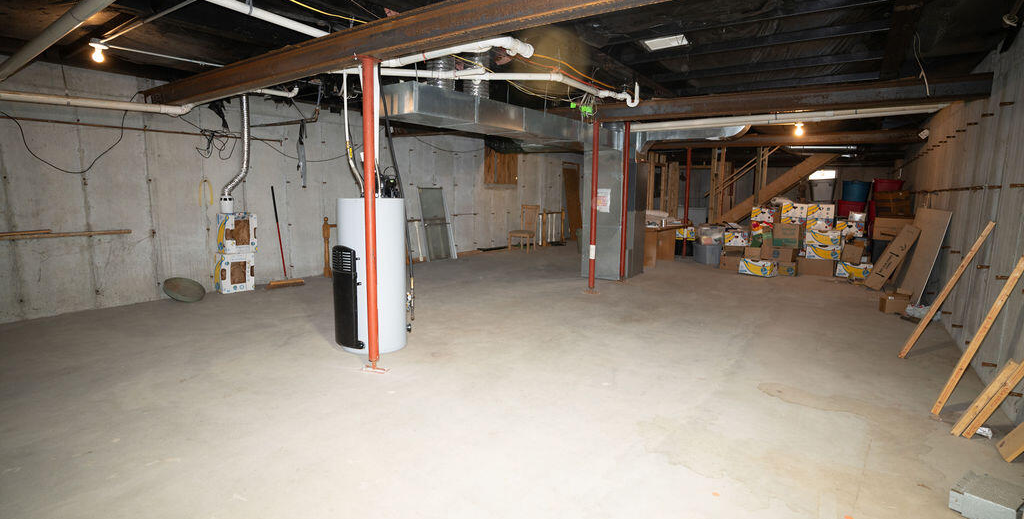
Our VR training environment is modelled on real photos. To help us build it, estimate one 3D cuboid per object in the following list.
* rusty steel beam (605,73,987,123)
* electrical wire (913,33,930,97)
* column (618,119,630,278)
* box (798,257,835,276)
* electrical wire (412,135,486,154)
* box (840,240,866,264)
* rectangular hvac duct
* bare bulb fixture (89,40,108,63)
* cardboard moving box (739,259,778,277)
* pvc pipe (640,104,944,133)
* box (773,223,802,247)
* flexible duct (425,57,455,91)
[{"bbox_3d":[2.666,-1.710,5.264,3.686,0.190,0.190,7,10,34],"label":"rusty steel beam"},{"bbox_3d":[3.155,-1.503,3.726,0.150,0.470,0.070,6,10,35],"label":"electrical wire"},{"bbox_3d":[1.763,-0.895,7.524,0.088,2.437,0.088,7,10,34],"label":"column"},{"bbox_3d":[5.283,0.132,8.381,0.520,0.280,0.410,5,9,27],"label":"box"},{"bbox_3d":[-1.216,-2.341,9.867,0.040,0.240,2.200,6,10,35],"label":"electrical wire"},{"bbox_3d":[5.856,-0.120,8.309,0.270,0.310,0.280,15,14,34],"label":"box"},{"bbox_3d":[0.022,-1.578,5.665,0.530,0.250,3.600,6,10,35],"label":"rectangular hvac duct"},{"bbox_3d":[-3.244,-1.635,3.801,0.120,0.170,0.120,6,10,35],"label":"bare bulb fixture"},{"bbox_3d":[4.274,0.135,8.346,0.400,0.250,0.510,-6,11,-41],"label":"cardboard moving box"},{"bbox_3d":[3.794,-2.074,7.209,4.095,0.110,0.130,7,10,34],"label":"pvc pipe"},{"bbox_3d":[4.781,-0.416,8.376,0.380,0.400,0.360,6,10,35],"label":"box"},{"bbox_3d":[-0.682,-1.749,4.625,0.260,0.380,0.260,1,8,0],"label":"flexible duct"}]

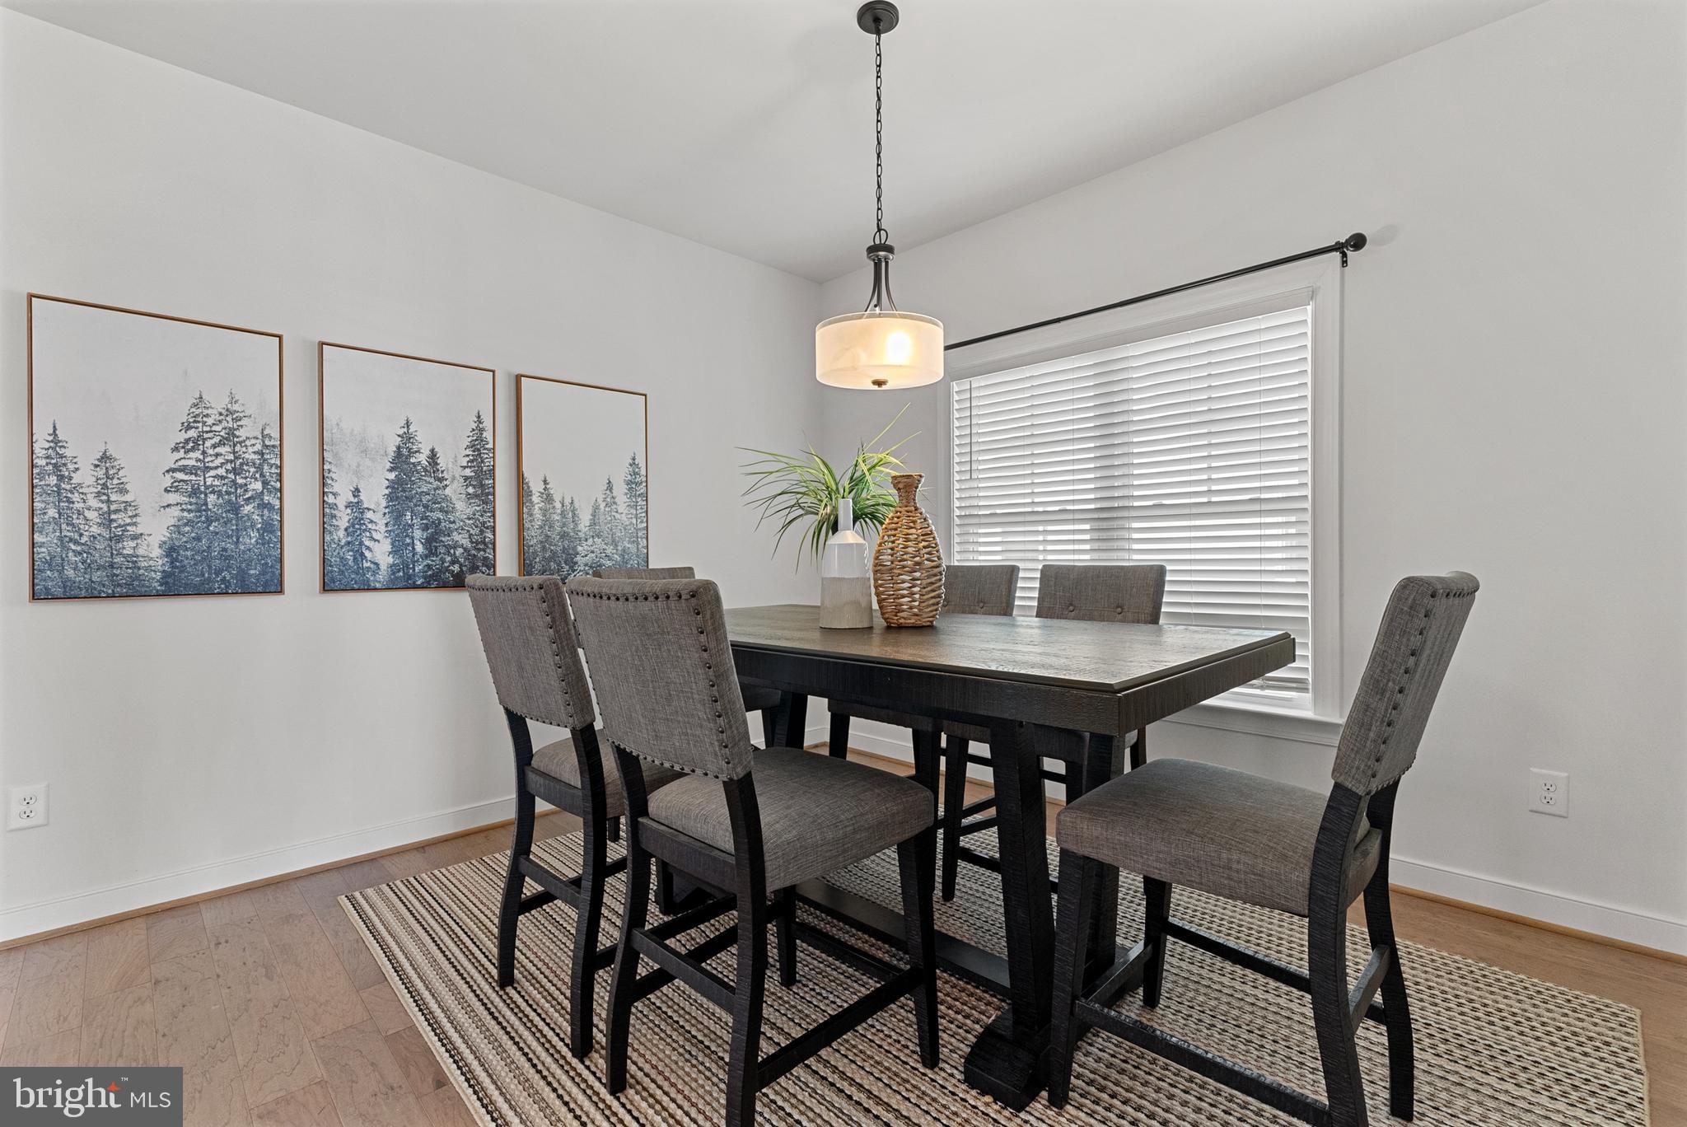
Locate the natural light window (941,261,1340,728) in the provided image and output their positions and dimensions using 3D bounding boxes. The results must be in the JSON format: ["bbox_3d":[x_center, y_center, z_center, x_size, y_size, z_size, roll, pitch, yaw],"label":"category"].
[{"bbox_3d":[1.148,-0.242,3.236,0.100,1.563,1.731,-1,1,-44],"label":"natural light window"}]

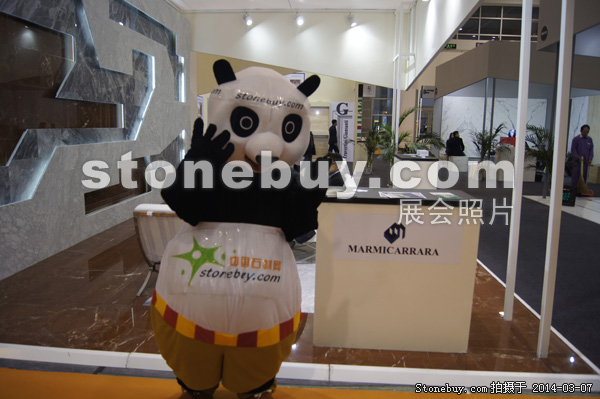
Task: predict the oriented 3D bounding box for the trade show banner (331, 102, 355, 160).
[{"bbox_3d":[1.846,-2.906,19.302,1.020,2.520,0.080,1,9,4],"label":"trade show banner"}]

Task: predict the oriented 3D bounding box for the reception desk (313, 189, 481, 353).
[{"bbox_3d":[0.640,0.472,3.198,1.051,1.040,0.470,1,9,4],"label":"reception desk"}]

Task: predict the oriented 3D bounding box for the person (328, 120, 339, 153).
[{"bbox_3d":[1.153,-1.881,15.539,0.500,1.720,0.500,-1,9,-6],"label":"person"}]

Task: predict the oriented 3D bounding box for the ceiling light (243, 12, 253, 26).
[{"bbox_3d":[-1.062,-3.637,9.095,0.200,0.280,0.210,-3,10,-20],"label":"ceiling light"}]

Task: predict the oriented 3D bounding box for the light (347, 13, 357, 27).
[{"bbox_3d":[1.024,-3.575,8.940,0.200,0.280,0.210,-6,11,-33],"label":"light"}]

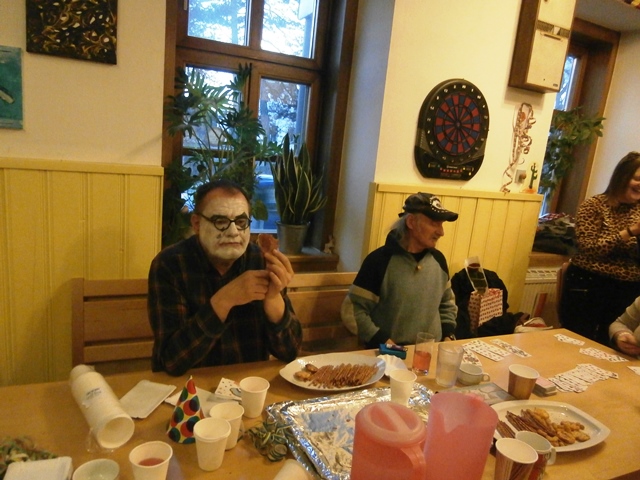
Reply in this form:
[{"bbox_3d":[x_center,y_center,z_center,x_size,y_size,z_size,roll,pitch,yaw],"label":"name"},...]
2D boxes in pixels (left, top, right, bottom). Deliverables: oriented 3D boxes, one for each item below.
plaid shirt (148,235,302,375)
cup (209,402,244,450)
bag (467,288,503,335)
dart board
[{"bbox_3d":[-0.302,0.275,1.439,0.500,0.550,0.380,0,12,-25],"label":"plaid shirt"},{"bbox_3d":[-0.205,0.412,0.974,0.074,0.078,0.074,5,11,-1],"label":"cup"},{"bbox_3d":[0.779,0.354,2.145,0.175,0.220,0.080,-4,15,-40],"label":"bag"},{"bbox_3d":[0.655,-0.535,2.170,0.415,0.488,0.036,0,12,-24],"label":"dart board"}]

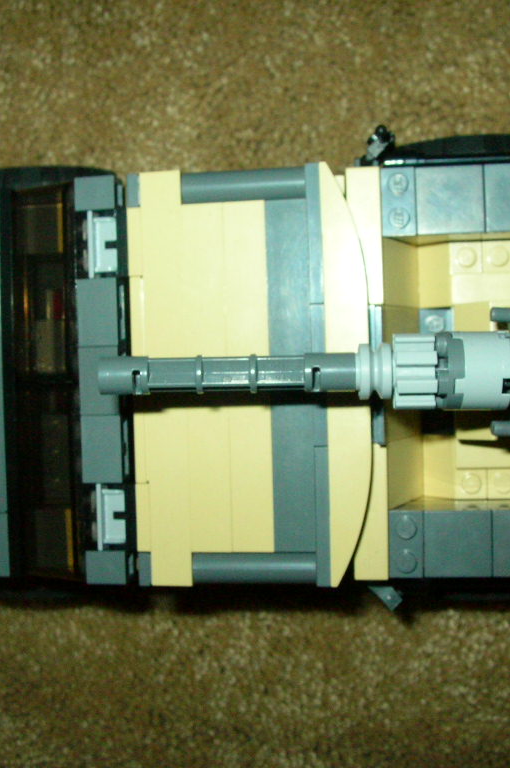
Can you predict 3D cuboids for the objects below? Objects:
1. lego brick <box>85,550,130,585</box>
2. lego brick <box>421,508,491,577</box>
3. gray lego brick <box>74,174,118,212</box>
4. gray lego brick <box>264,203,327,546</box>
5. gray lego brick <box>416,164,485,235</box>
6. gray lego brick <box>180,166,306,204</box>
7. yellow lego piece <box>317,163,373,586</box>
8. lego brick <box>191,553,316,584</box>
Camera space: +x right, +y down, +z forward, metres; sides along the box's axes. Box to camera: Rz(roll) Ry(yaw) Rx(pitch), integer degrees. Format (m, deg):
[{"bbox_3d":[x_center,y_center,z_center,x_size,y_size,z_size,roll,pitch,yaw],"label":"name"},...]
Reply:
[{"bbox_3d":[-0.035,0.043,0.254,0.009,0.008,0.008,-1,91,1],"label":"lego brick"},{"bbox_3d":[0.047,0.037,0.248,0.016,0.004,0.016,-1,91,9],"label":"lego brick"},{"bbox_3d":[-0.037,-0.044,0.251,0.010,0.008,0.008,-1,91,9],"label":"gray lego brick"},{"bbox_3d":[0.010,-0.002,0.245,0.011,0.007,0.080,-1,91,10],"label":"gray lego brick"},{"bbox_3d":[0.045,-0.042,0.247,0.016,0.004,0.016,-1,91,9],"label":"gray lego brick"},{"bbox_3d":[-0.002,-0.045,0.245,0.029,0.008,0.008,-1,91,9],"label":"gray lego brick"},{"bbox_3d":[0.022,-0.002,0.243,0.011,0.007,0.096,-1,91,10],"label":"yellow lego piece"},{"bbox_3d":[0.001,0.042,0.248,0.029,0.008,0.008,-1,91,10],"label":"lego brick"}]

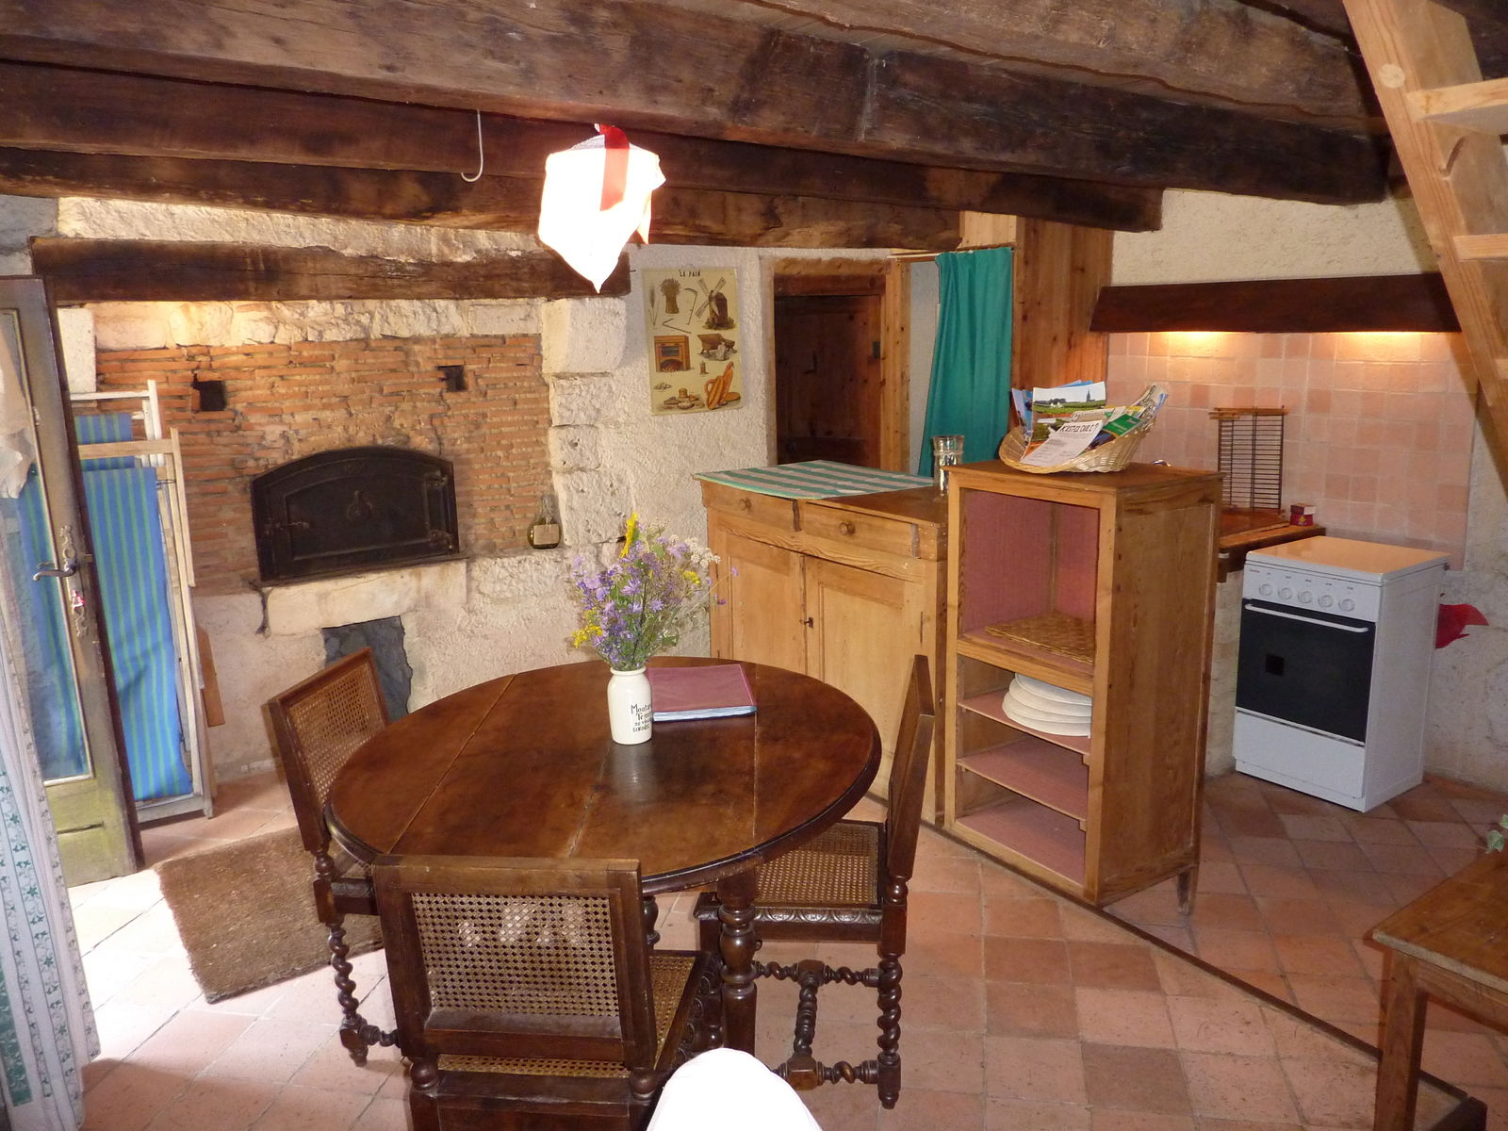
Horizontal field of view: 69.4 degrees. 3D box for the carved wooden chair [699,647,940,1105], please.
[{"bbox_3d":[0.141,0.645,2.337,0.485,0.860,0.420,-1,12,5],"label":"carved wooden chair"}]

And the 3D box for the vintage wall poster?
[{"bbox_3d":[-0.249,-0.937,4.560,0.435,0.588,0.015,-9,14,-28],"label":"vintage wall poster"}]

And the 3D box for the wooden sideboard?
[{"bbox_3d":[0.430,0.257,4.186,0.580,1.115,1.530,-9,14,-30],"label":"wooden sideboard"}]

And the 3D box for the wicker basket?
[{"bbox_3d":[0.932,-0.357,3.166,0.420,0.150,0.300,1,13,14],"label":"wicker basket"}]

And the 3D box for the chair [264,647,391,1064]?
[{"bbox_3d":[-0.721,0.643,2.477,0.485,0.860,0.420,0,13,10],"label":"chair"}]

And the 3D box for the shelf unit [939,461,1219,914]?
[{"bbox_3d":[0.933,0.368,3.204,0.414,1.293,0.622,-9,14,-30],"label":"shelf unit"}]

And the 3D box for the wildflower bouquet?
[{"bbox_3d":[-0.233,0.056,2.186,0.295,0.325,0.275,-2,12,0],"label":"wildflower bouquet"}]

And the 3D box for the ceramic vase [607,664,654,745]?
[{"bbox_3d":[-0.257,0.284,2.236,0.092,0.154,0.092,-2,12,0],"label":"ceramic vase"}]

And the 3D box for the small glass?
[{"bbox_3d":[0.689,-0.354,3.867,0.108,0.200,0.108,-2,12,0],"label":"small glass"}]

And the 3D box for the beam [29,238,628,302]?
[{"bbox_3d":[-1.422,-1.061,3.980,2.006,0.185,0.200,-9,14,-30],"label":"beam"}]

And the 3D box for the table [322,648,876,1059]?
[{"bbox_3d":[-0.277,0.727,2.307,1.080,0.740,1.180,-3,12,-5],"label":"table"}]

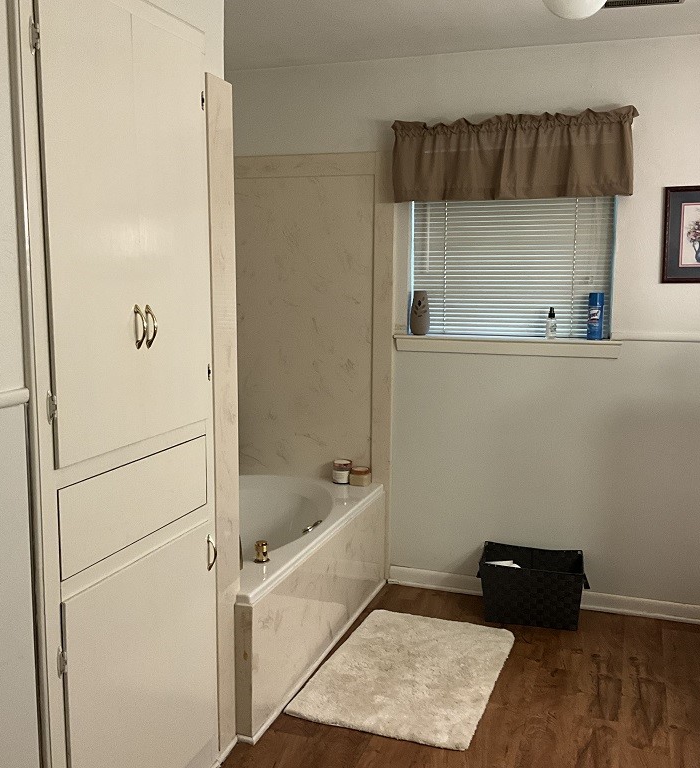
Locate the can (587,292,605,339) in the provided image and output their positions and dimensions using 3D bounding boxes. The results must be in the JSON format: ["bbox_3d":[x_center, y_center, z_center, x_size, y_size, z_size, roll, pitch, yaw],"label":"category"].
[{"bbox_3d":[1.063,-0.290,3.709,0.067,0.200,0.067,4,9,25],"label":"can"}]

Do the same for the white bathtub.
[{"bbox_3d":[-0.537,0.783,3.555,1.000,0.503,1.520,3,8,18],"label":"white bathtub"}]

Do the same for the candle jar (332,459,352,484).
[{"bbox_3d":[-0.037,0.415,4.052,0.087,0.101,0.087,0,8,0],"label":"candle jar"}]

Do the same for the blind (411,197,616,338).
[{"bbox_3d":[0.713,-0.601,3.830,0.885,0.770,0.040,3,8,18],"label":"blind"}]

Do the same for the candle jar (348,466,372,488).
[{"bbox_3d":[0.051,0.432,4.017,0.082,0.077,0.082,3,8,18],"label":"candle jar"}]

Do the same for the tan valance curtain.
[{"bbox_3d":[0.679,-0.965,3.670,1.030,0.345,0.090,3,8,18],"label":"tan valance curtain"}]

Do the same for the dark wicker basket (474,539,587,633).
[{"bbox_3d":[0.790,0.884,3.730,0.465,0.275,0.300,2,8,14],"label":"dark wicker basket"}]

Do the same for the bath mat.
[{"bbox_3d":[0.231,1.073,3.243,0.620,0.025,0.920,3,8,18],"label":"bath mat"}]

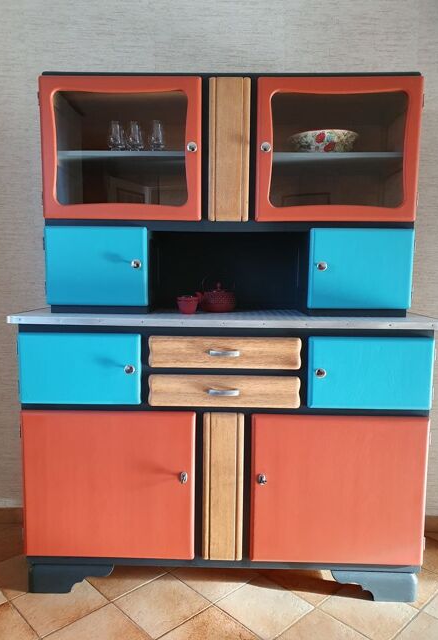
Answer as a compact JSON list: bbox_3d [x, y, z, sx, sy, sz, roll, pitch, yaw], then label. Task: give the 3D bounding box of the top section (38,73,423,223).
[{"bbox_3d":[0.032,-0.518,1.549,1.105,0.428,0.301,1,6,1],"label":"top section"}]

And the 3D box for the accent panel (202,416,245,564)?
[{"bbox_3d":[0.014,0.496,1.433,0.117,0.454,0.024,1,6,1],"label":"accent panel"}]

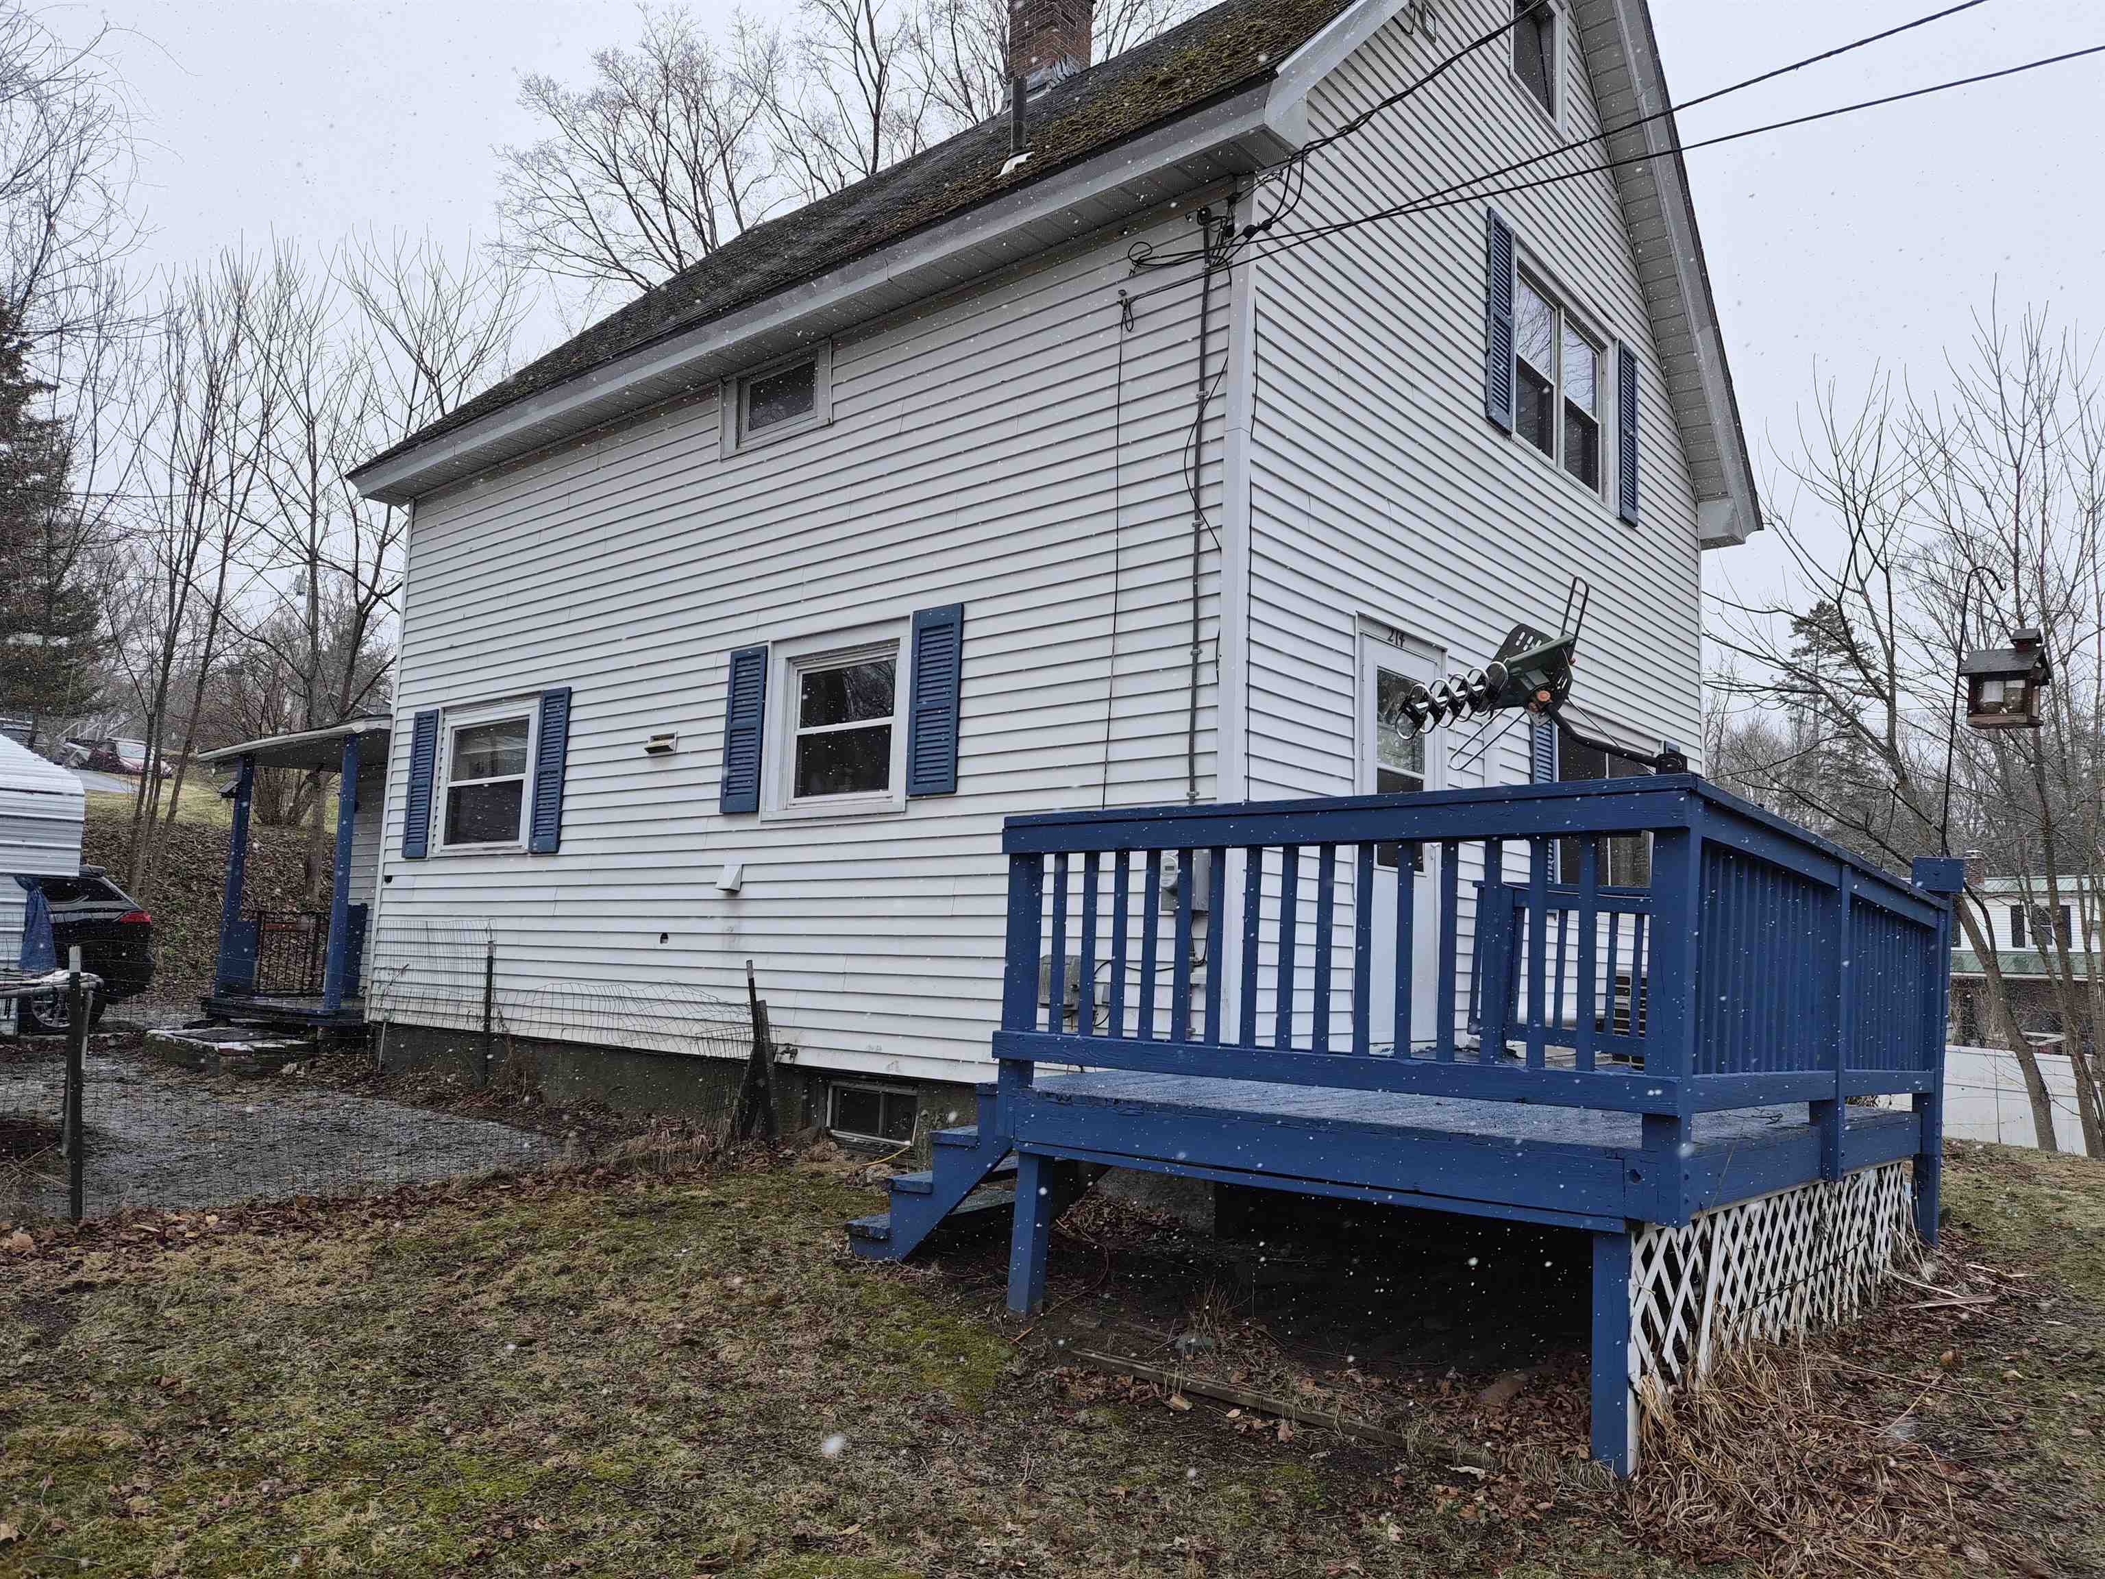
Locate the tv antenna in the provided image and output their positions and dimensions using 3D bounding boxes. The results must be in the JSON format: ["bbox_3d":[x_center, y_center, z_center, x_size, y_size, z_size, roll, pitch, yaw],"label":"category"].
[{"bbox_3d":[1.265,-0.292,3.630,0.700,0.460,0.360,-4,-6,-7],"label":"tv antenna"}]

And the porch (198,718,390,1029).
[{"bbox_3d":[-6.361,0.768,12.505,3.400,2.600,1.270,-4,-8,39],"label":"porch"}]

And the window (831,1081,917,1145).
[{"bbox_3d":[-0.938,1.693,7.379,0.654,0.282,0.100,-4,-8,39],"label":"window"}]

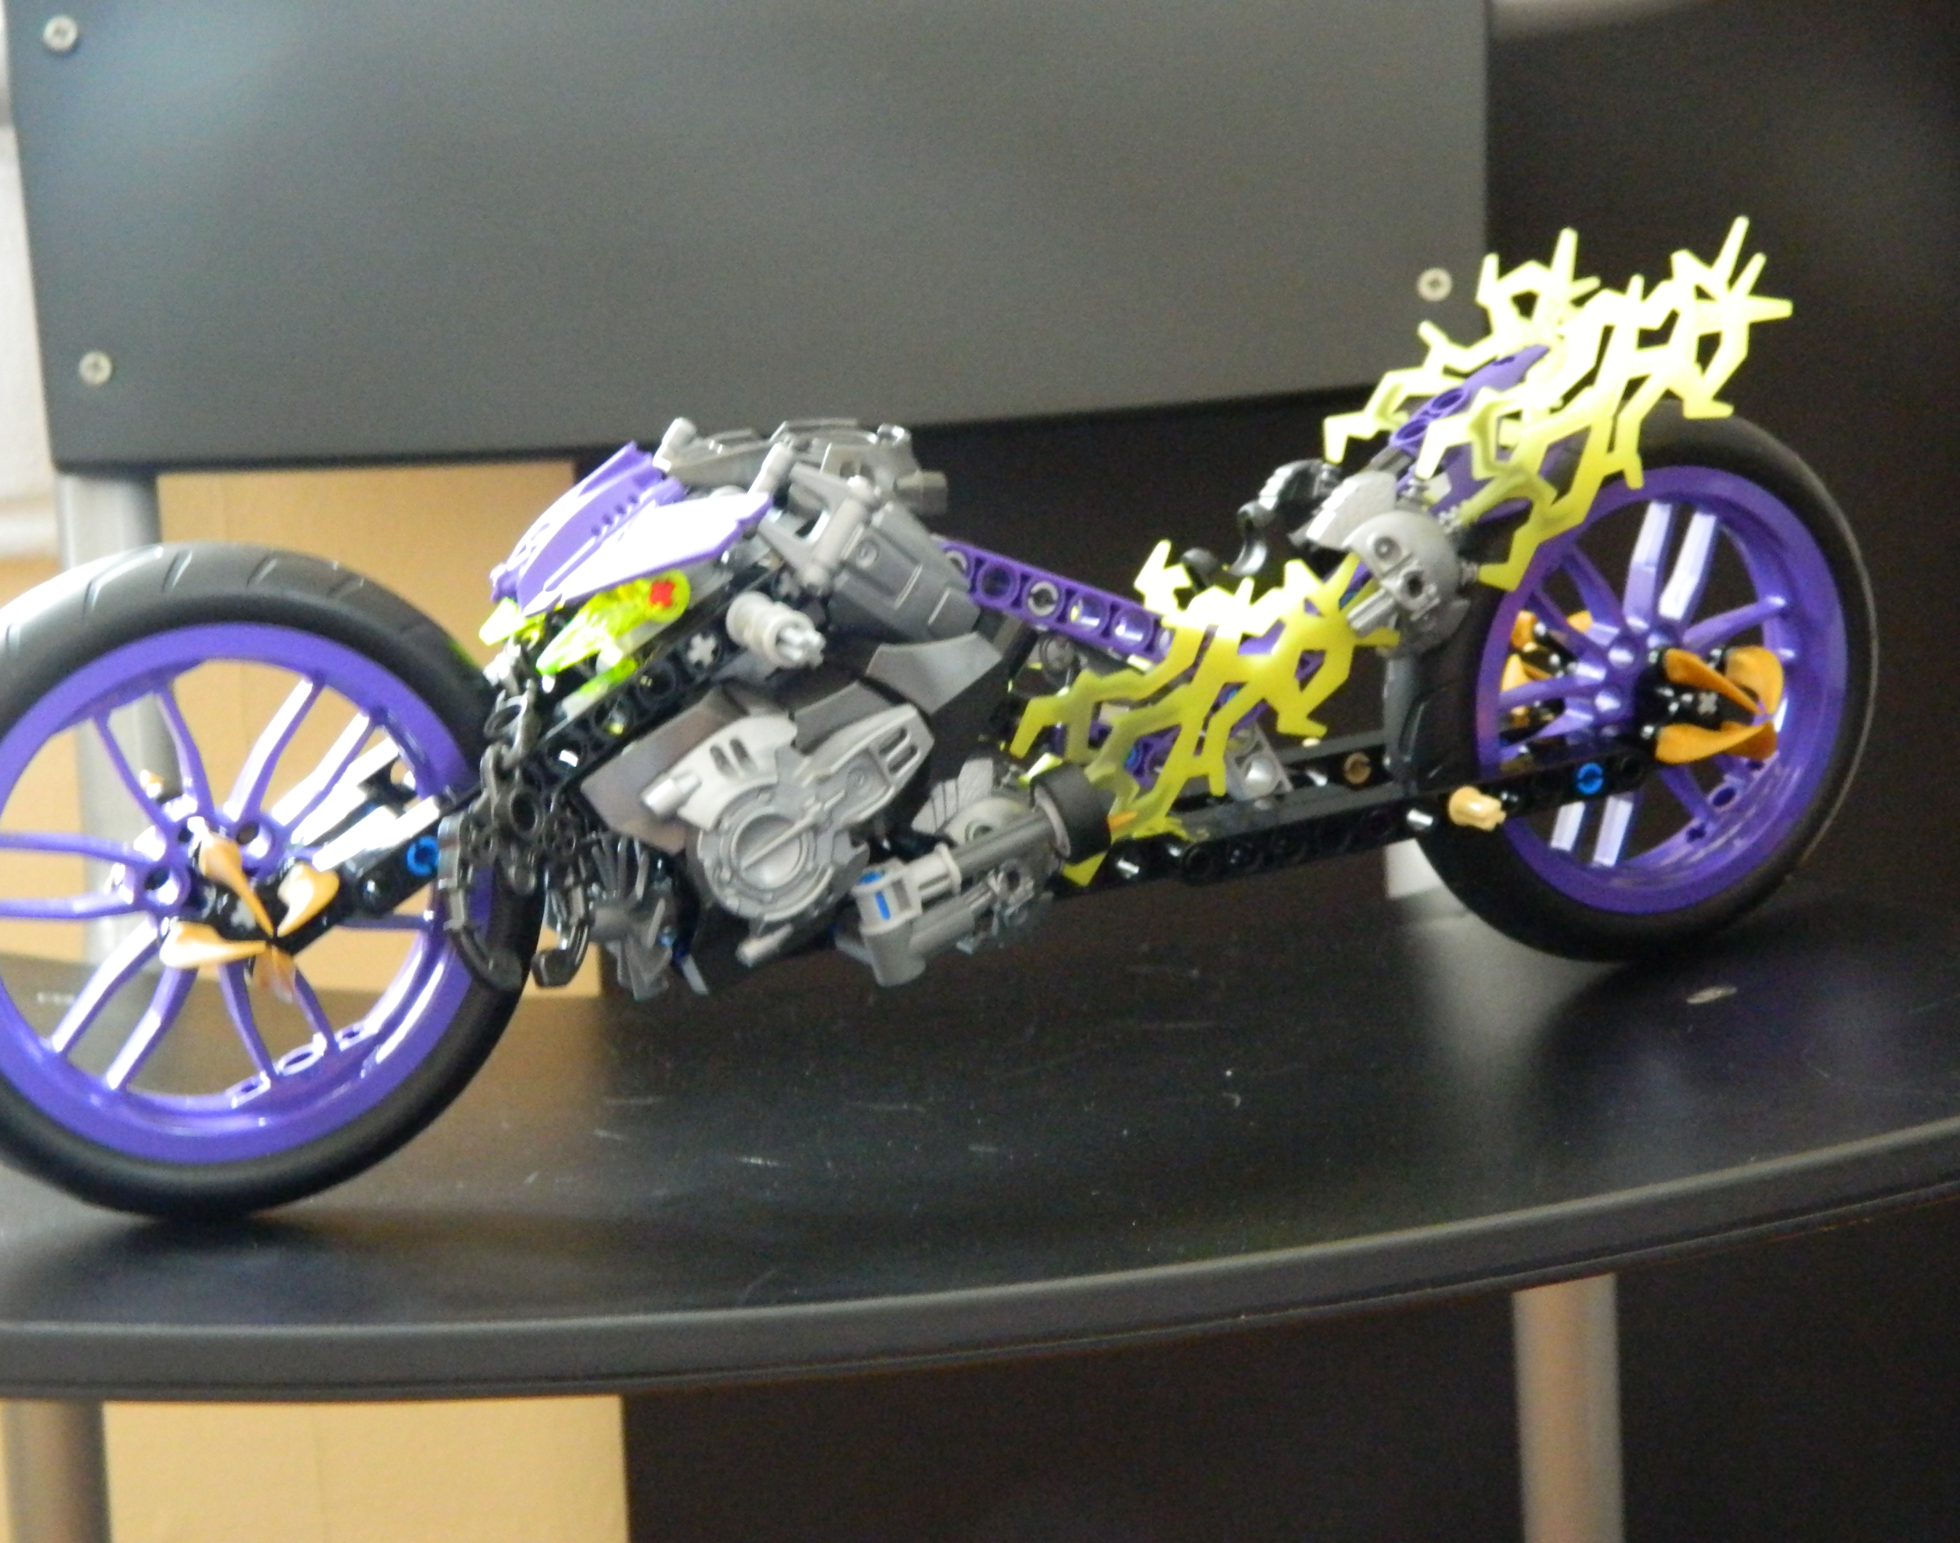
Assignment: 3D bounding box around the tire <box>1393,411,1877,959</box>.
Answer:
[{"bbox_3d":[0.109,-0.015,0.564,0.094,0.094,0.020,-8,14,-24],"label":"tire"}]

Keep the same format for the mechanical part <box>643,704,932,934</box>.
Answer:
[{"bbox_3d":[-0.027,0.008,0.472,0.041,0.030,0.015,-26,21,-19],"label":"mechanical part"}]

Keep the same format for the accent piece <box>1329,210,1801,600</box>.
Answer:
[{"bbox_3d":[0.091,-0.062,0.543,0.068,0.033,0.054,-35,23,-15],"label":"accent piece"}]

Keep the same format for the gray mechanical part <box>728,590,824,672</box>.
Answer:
[{"bbox_3d":[-0.028,-0.019,0.462,0.008,0.008,0.019,-8,14,-24],"label":"gray mechanical part"}]

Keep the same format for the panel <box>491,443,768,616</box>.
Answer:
[{"bbox_3d":[-0.054,-0.035,0.479,0.038,0.016,0.052,-28,21,-18],"label":"panel"}]

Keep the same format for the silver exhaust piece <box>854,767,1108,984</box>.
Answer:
[{"bbox_3d":[0.001,0.015,0.485,0.042,0.022,0.017,-26,21,-19],"label":"silver exhaust piece"}]

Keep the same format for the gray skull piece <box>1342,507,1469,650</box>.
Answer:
[{"bbox_3d":[0.065,-0.029,0.512,0.021,0.022,0.018,-8,14,-24],"label":"gray skull piece"}]

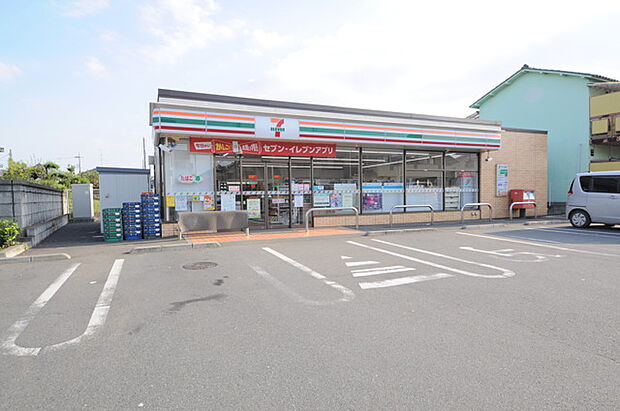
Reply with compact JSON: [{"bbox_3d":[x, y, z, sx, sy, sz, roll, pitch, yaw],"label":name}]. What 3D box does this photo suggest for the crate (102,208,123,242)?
[{"bbox_3d":[-4.912,0.474,9.067,0.400,0.800,0.500,-2,3,-24],"label":"crate"}]

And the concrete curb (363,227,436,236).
[{"bbox_3d":[2.754,0.759,10.693,2.720,0.100,0.160,-2,3,-24],"label":"concrete curb"}]

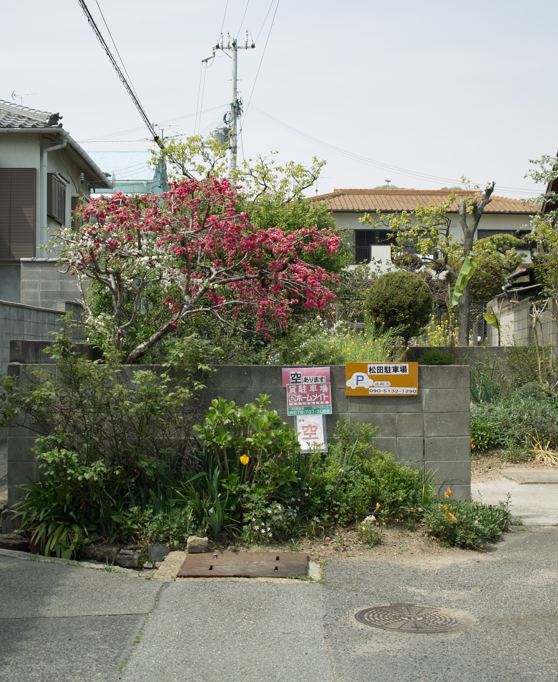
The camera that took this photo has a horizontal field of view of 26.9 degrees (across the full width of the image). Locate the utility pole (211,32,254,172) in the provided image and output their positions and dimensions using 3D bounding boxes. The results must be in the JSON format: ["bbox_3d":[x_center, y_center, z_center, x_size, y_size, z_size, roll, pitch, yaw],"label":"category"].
[{"bbox_3d":[-1.870,-6.614,48.130,1.750,12.200,0.700,0,-1,0],"label":"utility pole"}]

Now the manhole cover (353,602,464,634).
[{"bbox_3d":[0.787,1.689,7.000,0.650,0.040,0.650,2,1,0],"label":"manhole cover"}]

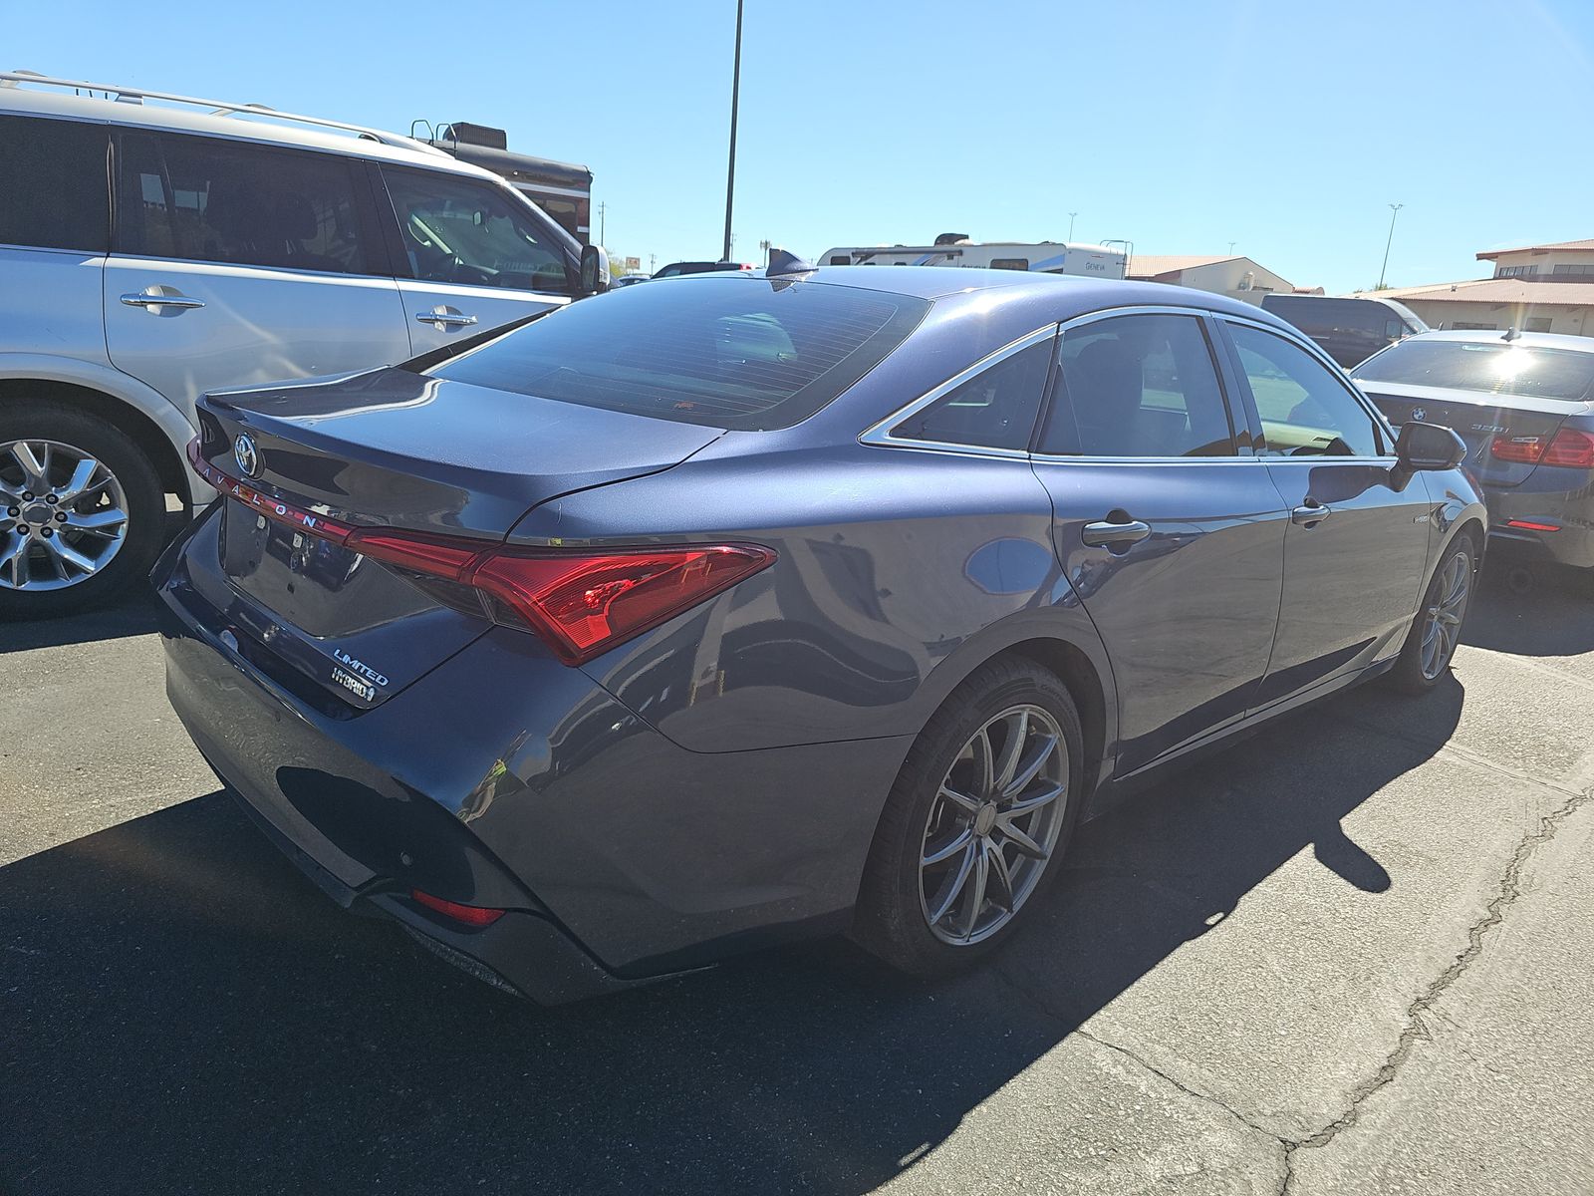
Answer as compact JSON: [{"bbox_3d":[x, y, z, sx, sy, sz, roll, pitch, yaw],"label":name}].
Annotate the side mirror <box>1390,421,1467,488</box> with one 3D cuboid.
[{"bbox_3d":[1.922,-0.423,3.231,0.160,0.190,0.200,-11,21,-43],"label":"side mirror"}]

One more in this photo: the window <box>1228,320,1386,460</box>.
[{"bbox_3d":[1.502,-0.602,3.102,0.952,0.391,0.070,-8,-10,-43],"label":"window"}]

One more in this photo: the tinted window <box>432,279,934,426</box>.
[{"bbox_3d":[-0.288,-0.590,2.384,0.770,0.100,1.240,-35,34,-33],"label":"tinted window"}]

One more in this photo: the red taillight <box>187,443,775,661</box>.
[{"bbox_3d":[-0.797,-0.175,2.006,0.440,0.160,1.750,-11,21,-43],"label":"red taillight"}]

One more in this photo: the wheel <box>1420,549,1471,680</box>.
[{"bbox_3d":[2.425,0.051,4.109,0.490,0.490,0.190,-11,21,-43],"label":"wheel"}]

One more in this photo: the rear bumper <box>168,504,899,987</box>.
[{"bbox_3d":[-0.721,0.137,2.173,0.840,0.560,1.840,-10,19,-43],"label":"rear bumper"}]

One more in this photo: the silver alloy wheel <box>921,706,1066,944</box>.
[{"bbox_3d":[0.342,0.427,2.128,0.482,0.482,0.170,-10,19,-43],"label":"silver alloy wheel"}]

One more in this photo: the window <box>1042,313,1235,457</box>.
[{"bbox_3d":[0.731,-0.473,2.322,0.840,0.335,0.060,-11,1,-43],"label":"window"}]

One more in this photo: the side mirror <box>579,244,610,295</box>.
[{"bbox_3d":[-0.975,-1.571,5.101,0.140,0.260,0.230,-8,17,-37],"label":"side mirror"}]

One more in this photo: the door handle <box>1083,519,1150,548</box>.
[{"bbox_3d":[0.644,-0.132,2.124,0.238,0.050,0.047,-11,21,-43],"label":"door handle"}]

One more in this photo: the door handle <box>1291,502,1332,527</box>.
[{"bbox_3d":[1.377,-0.222,2.826,0.238,0.050,0.047,-11,21,-43],"label":"door handle"}]

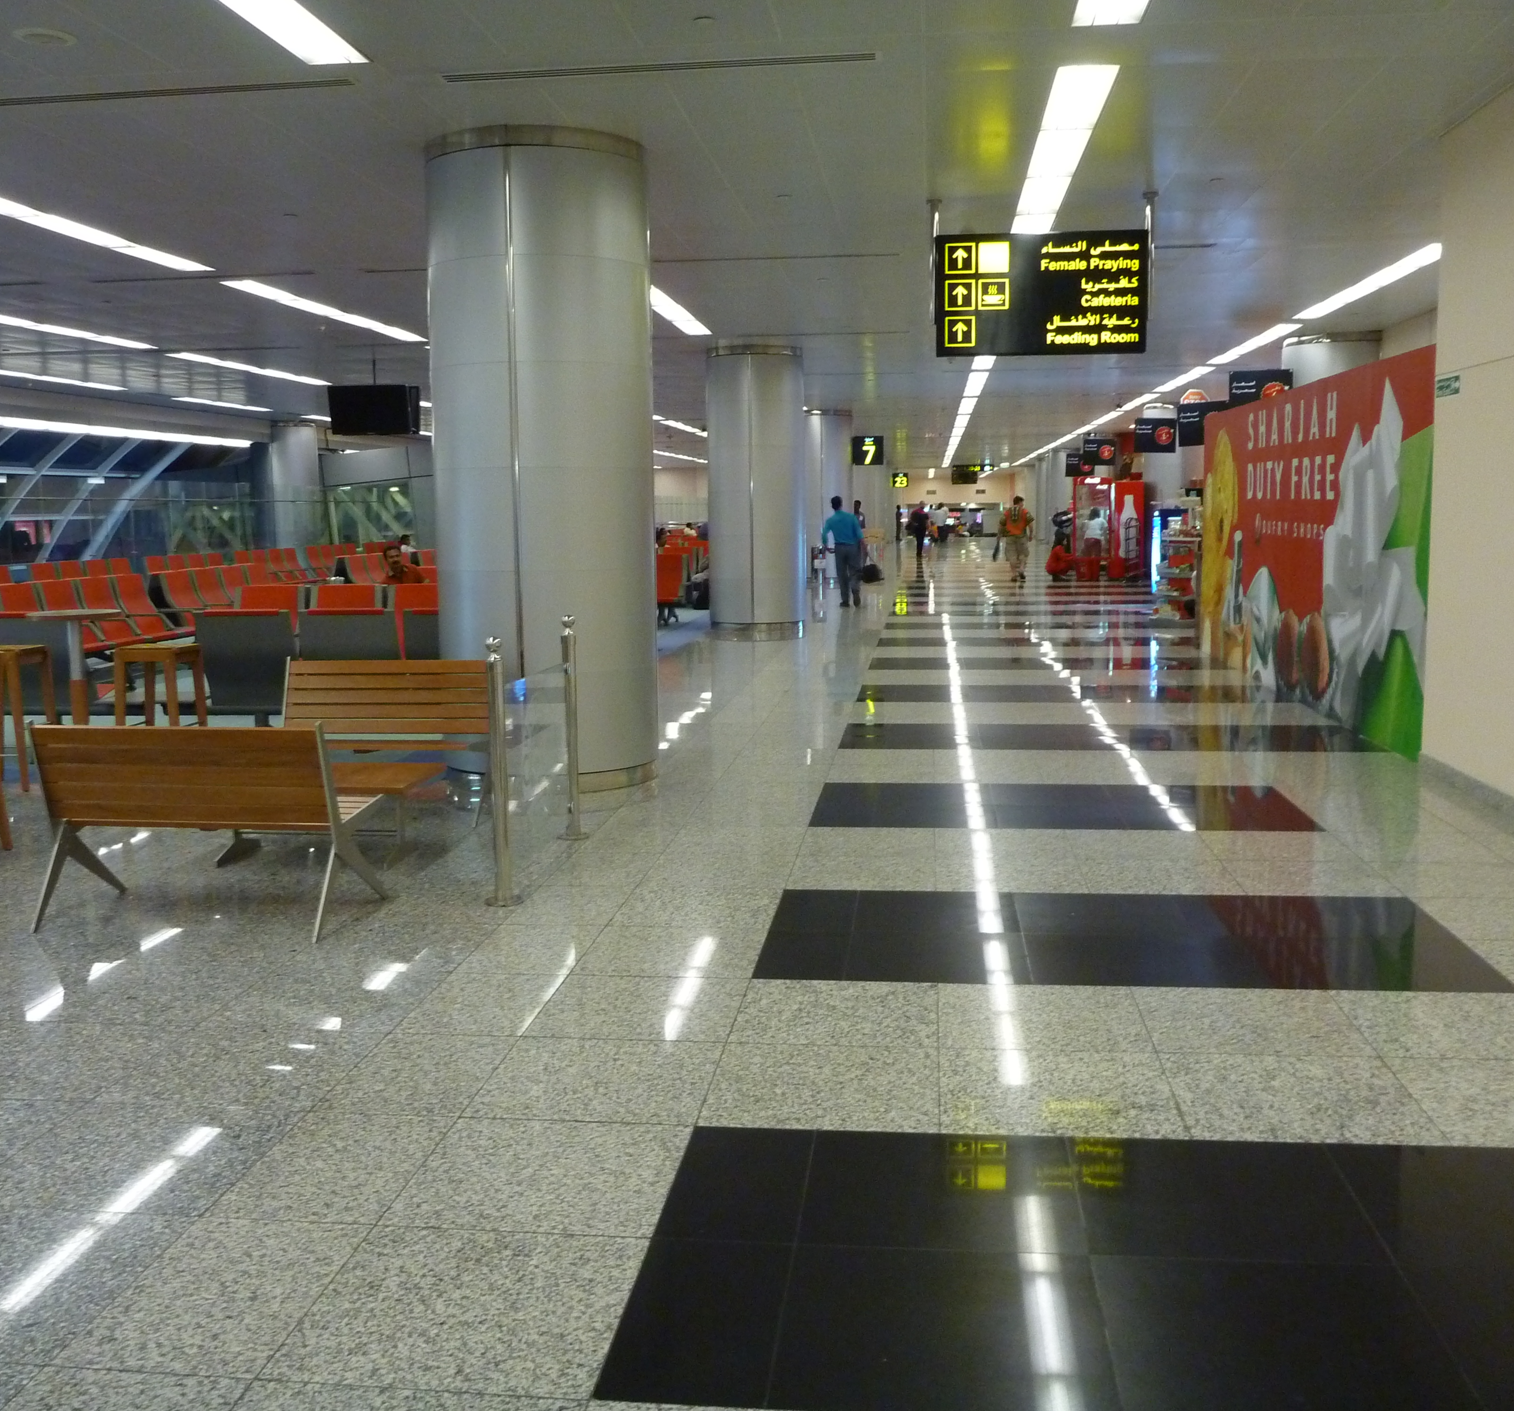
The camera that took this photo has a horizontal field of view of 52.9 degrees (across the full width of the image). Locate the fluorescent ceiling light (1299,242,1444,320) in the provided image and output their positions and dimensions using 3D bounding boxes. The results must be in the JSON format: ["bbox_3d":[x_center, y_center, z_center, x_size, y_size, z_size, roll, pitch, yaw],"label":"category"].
[{"bbox_3d":[5.732,-3.928,14.256,0.300,0.080,4.850,0,7,7],"label":"fluorescent ceiling light"}]

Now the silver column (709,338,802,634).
[{"bbox_3d":[-0.003,-2.771,19.634,1.240,3.540,1.240,0,7,7],"label":"silver column"}]

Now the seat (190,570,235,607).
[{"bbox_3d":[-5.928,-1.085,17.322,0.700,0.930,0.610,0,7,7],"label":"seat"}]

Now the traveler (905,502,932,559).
[{"bbox_3d":[4.787,-5.199,45.056,0.550,1.700,0.420,0,7,7],"label":"traveler"}]

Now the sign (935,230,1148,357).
[{"bbox_3d":[1.853,-2.674,9.934,1.348,0.780,0.130,0,7,7],"label":"sign"}]

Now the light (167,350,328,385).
[{"bbox_3d":[-6.677,-4.498,20.389,0.280,0.090,4.483,0,7,7],"label":"light"}]

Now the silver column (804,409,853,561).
[{"bbox_3d":[1.393,-4.303,31.605,1.210,3.494,1.210,0,7,7],"label":"silver column"}]

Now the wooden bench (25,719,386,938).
[{"bbox_3d":[-2.103,0.413,5.879,1.150,0.800,0.750,0,7,7],"label":"wooden bench"}]

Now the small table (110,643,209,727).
[{"bbox_3d":[-3.416,0.064,8.764,0.420,0.800,0.400,0,7,7],"label":"small table"}]

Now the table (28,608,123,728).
[{"bbox_3d":[-3.973,-0.045,8.908,0.530,1.000,0.530,0,7,7],"label":"table"}]

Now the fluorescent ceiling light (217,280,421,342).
[{"bbox_3d":[-4.093,-3.853,14.975,0.280,0.090,4.589,0,7,7],"label":"fluorescent ceiling light"}]

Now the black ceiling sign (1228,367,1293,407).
[{"bbox_3d":[5.559,-3.411,16.803,0.665,0.560,0.050,0,7,7],"label":"black ceiling sign"}]

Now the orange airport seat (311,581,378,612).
[{"bbox_3d":[-3.517,-0.509,12.616,0.630,0.950,0.700,0,7,7],"label":"orange airport seat"}]

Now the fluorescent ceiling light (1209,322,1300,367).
[{"bbox_3d":[6.336,-4.617,19.578,0.300,0.080,4.850,0,7,7],"label":"fluorescent ceiling light"}]

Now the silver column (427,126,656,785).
[{"bbox_3d":[-1.217,-1.337,8.726,1.230,3.520,1.230,0,7,7],"label":"silver column"}]

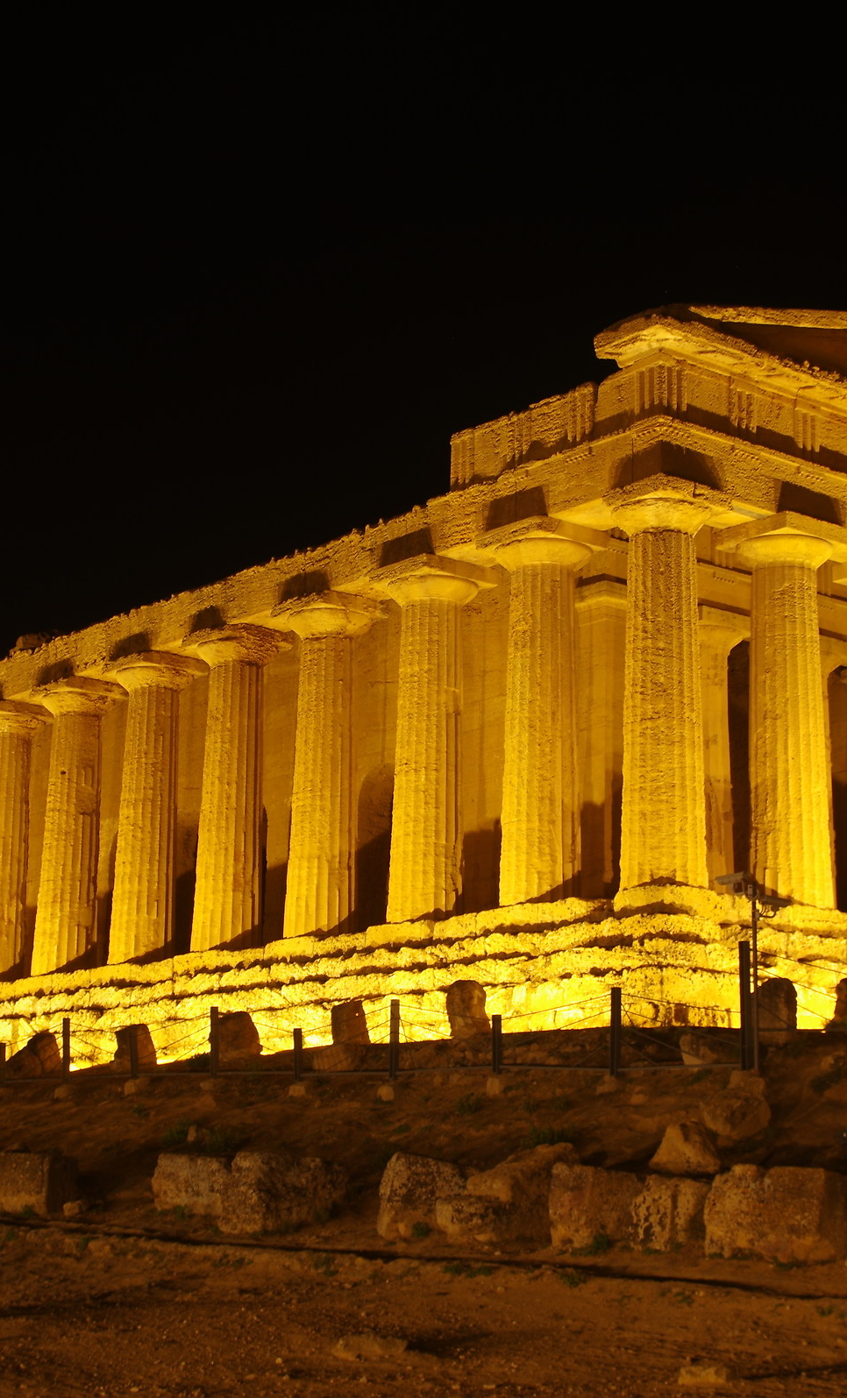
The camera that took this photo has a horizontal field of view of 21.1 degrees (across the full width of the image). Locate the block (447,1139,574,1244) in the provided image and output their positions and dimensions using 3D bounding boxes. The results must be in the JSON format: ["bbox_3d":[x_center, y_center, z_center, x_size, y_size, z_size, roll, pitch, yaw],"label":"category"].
[{"bbox_3d":[0.751,4.299,19.800,0.804,0.846,0.804,12,-17,-38],"label":"block"}]

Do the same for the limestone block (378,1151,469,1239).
[{"bbox_3d":[-0.001,4.493,20.600,0.670,0.760,0.536,5,-14,-17],"label":"limestone block"}]

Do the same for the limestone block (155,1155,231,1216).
[{"bbox_3d":[-2.359,5.002,23.400,0.723,0.602,0.579,0,-13,3],"label":"limestone block"}]

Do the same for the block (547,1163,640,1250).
[{"bbox_3d":[1.425,4.210,18.900,0.582,0.685,0.529,12,-17,-38],"label":"block"}]

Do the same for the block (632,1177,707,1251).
[{"bbox_3d":[1.969,4.112,18.200,0.452,0.575,0.411,12,-17,-38],"label":"block"}]

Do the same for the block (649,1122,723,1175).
[{"bbox_3d":[2.379,4.068,20.600,0.568,0.471,0.426,-6,-15,26],"label":"block"}]

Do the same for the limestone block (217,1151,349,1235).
[{"bbox_3d":[-1.375,4.842,22.300,0.940,0.766,0.854,12,-17,-38],"label":"limestone block"}]

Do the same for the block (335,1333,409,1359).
[{"bbox_3d":[-0.277,3.444,12.100,0.385,0.123,0.289,1,-13,0],"label":"block"}]

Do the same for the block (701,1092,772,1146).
[{"bbox_3d":[3.026,4.060,22.000,0.573,0.497,0.487,-6,-15,27],"label":"block"}]

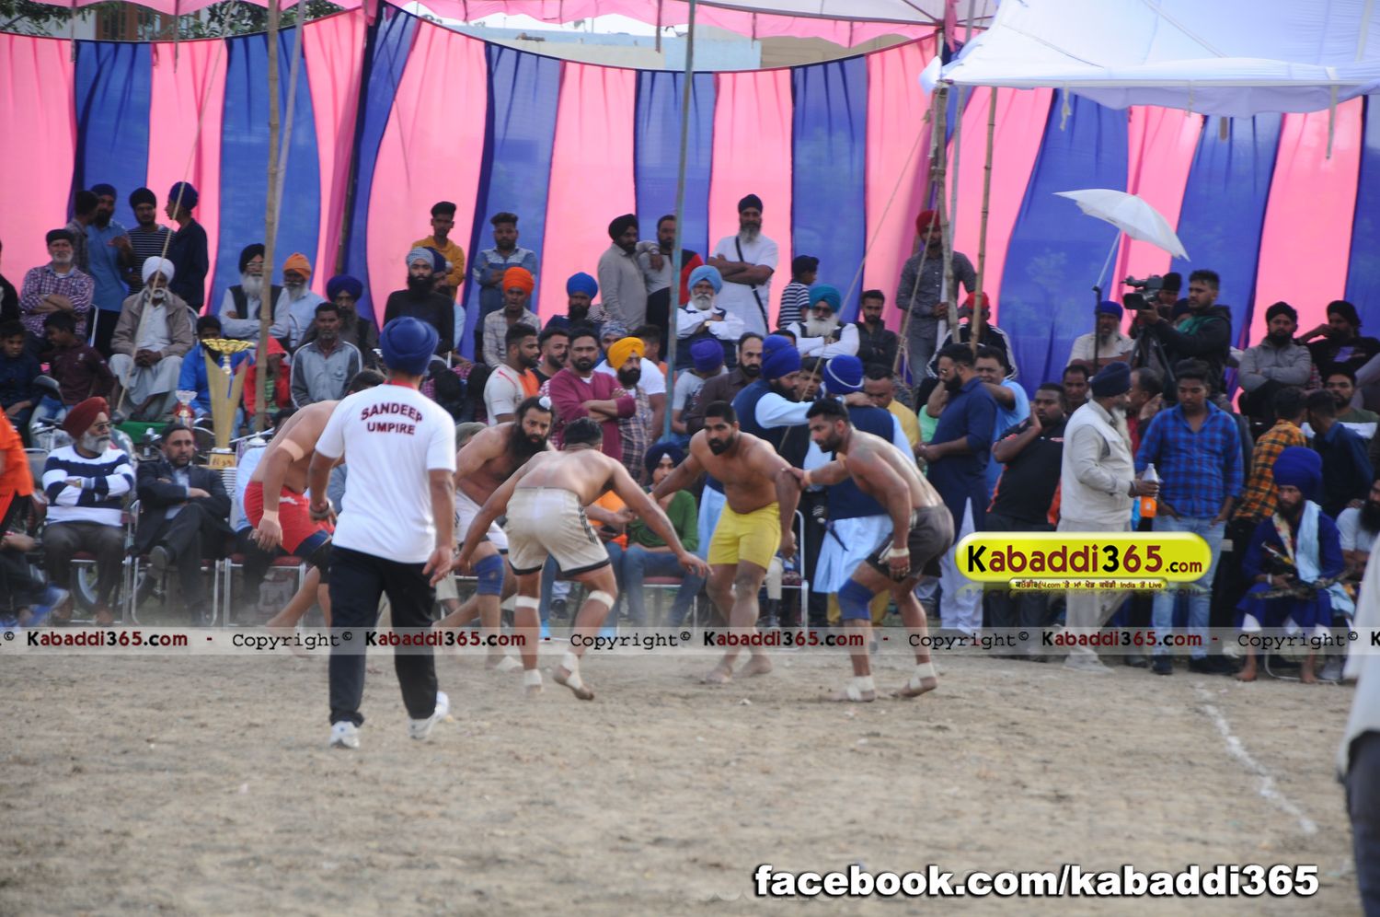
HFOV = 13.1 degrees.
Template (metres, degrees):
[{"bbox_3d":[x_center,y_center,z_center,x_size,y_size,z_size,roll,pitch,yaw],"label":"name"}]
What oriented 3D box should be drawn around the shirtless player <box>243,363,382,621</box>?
[{"bbox_3d":[-2.076,0.306,33.500,0.800,1.604,0.650,2,1,38],"label":"shirtless player"}]

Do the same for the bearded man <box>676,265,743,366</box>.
[{"bbox_3d":[0.116,-0.735,43.008,0.560,1.300,0.720,2,1,-2],"label":"bearded man"}]

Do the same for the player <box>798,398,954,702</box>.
[{"bbox_3d":[0.944,0.458,30.600,0.800,1.537,0.660,2,1,-10],"label":"player"}]

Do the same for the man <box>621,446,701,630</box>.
[{"bbox_3d":[-0.165,0.510,36.900,0.520,1.211,0.750,2,1,3],"label":"man"}]

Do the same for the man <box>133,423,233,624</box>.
[{"bbox_3d":[-3.055,0.386,36.200,0.600,1.220,0.880,2,1,-7],"label":"man"}]

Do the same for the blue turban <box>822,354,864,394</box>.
[{"bbox_3d":[0.912,-0.504,35.800,0.235,0.235,0.250,2,1,-34],"label":"blue turban"}]

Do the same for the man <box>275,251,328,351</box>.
[{"bbox_3d":[-2.888,-0.854,44.008,0.520,1.300,0.720,2,1,14],"label":"man"}]

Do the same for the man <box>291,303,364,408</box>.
[{"bbox_3d":[-2.577,-0.548,42.700,0.530,1.170,0.720,2,1,0],"label":"man"}]

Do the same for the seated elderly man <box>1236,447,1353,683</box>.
[{"bbox_3d":[3.472,0.614,34.600,0.660,1.372,0.800,2,1,12],"label":"seated elderly man"}]

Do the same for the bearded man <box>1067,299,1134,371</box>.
[{"bbox_3d":[3.160,-0.602,46.300,0.560,1.240,0.780,2,1,-3],"label":"bearded man"}]

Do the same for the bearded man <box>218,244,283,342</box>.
[{"bbox_3d":[-3.382,-1.030,46.500,0.560,1.280,0.750,2,1,-6],"label":"bearded man"}]

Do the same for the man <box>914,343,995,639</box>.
[{"bbox_3d":[1.607,0.206,36.500,0.420,1.807,0.520,1,1,-21],"label":"man"}]

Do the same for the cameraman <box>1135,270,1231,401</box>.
[{"bbox_3d":[3.278,-0.388,40.010,0.620,1.730,0.520,1,1,-37],"label":"cameraman"}]

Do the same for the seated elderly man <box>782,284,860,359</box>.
[{"bbox_3d":[0.934,-0.629,43.008,0.560,1.250,0.720,2,1,3],"label":"seated elderly man"}]

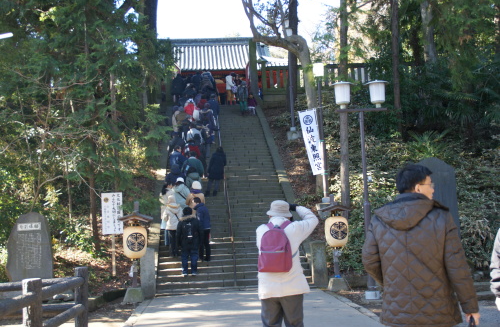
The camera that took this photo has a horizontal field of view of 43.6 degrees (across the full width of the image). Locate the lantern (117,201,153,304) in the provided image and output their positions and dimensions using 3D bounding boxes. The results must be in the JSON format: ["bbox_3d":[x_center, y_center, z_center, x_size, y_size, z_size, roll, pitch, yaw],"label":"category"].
[{"bbox_3d":[-2.396,1.833,13.016,0.700,2.085,0.540,-1,-7,-9],"label":"lantern"}]

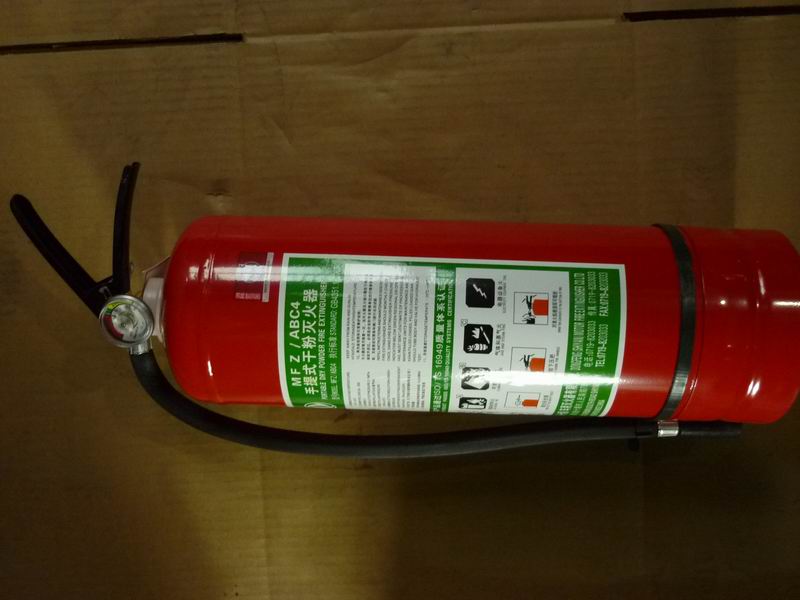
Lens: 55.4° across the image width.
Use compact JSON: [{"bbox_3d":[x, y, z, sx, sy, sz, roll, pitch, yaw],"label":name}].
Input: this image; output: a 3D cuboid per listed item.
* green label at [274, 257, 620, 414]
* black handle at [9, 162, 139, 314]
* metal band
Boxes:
[{"bbox_3d":[0.031,0.030,0.481,0.211,0.032,0.110,2,113,3],"label":"green label"},{"bbox_3d":[-0.230,-0.043,0.537,0.088,0.022,0.107,2,90,3],"label":"black handle"},{"bbox_3d":[0.176,0.015,0.519,0.011,0.134,0.134,2,90,3],"label":"metal band"}]

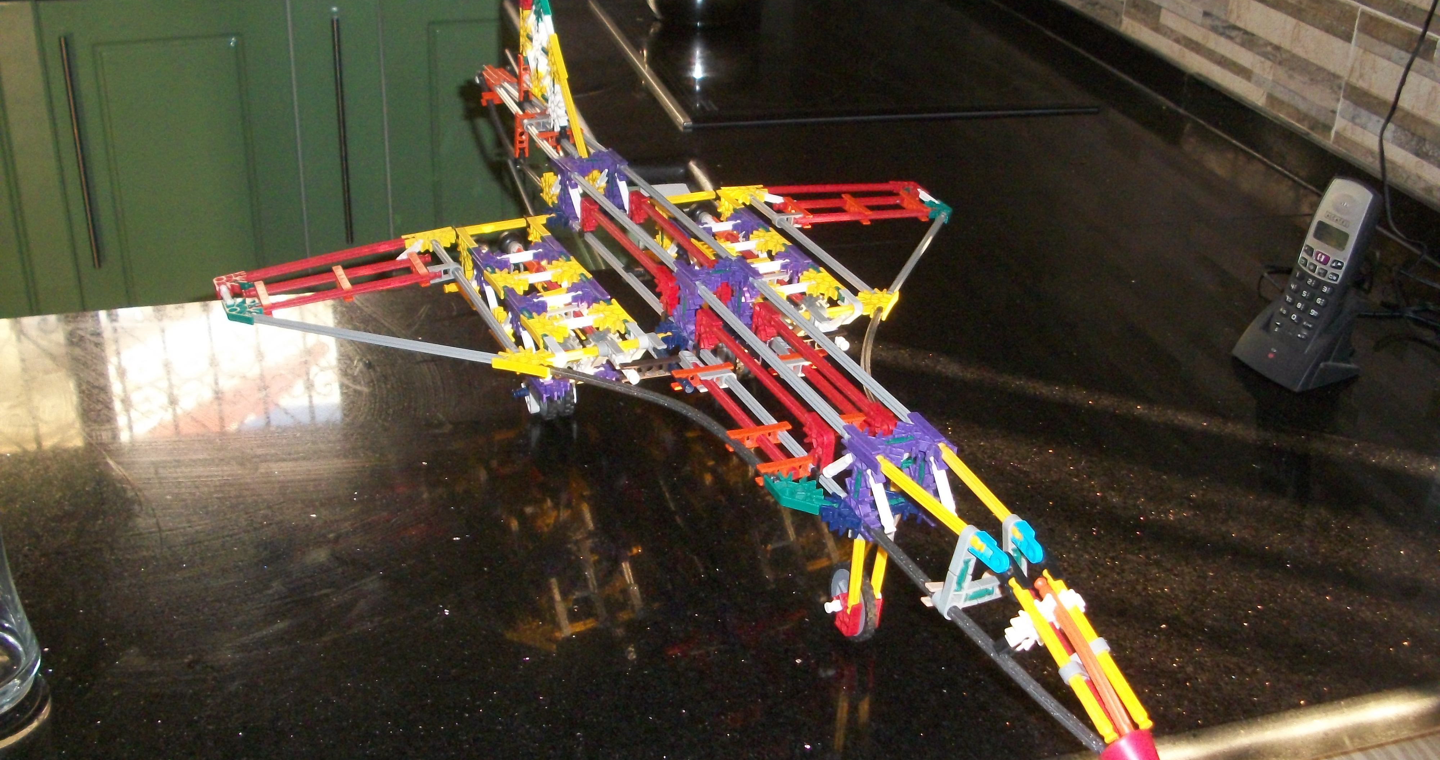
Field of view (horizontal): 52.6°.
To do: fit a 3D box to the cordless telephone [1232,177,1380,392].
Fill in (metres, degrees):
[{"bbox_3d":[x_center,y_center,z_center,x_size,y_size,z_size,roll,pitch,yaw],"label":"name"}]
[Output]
[{"bbox_3d":[0.450,-0.078,1.093,0.075,0.154,0.071,-11,31,-24],"label":"cordless telephone"}]

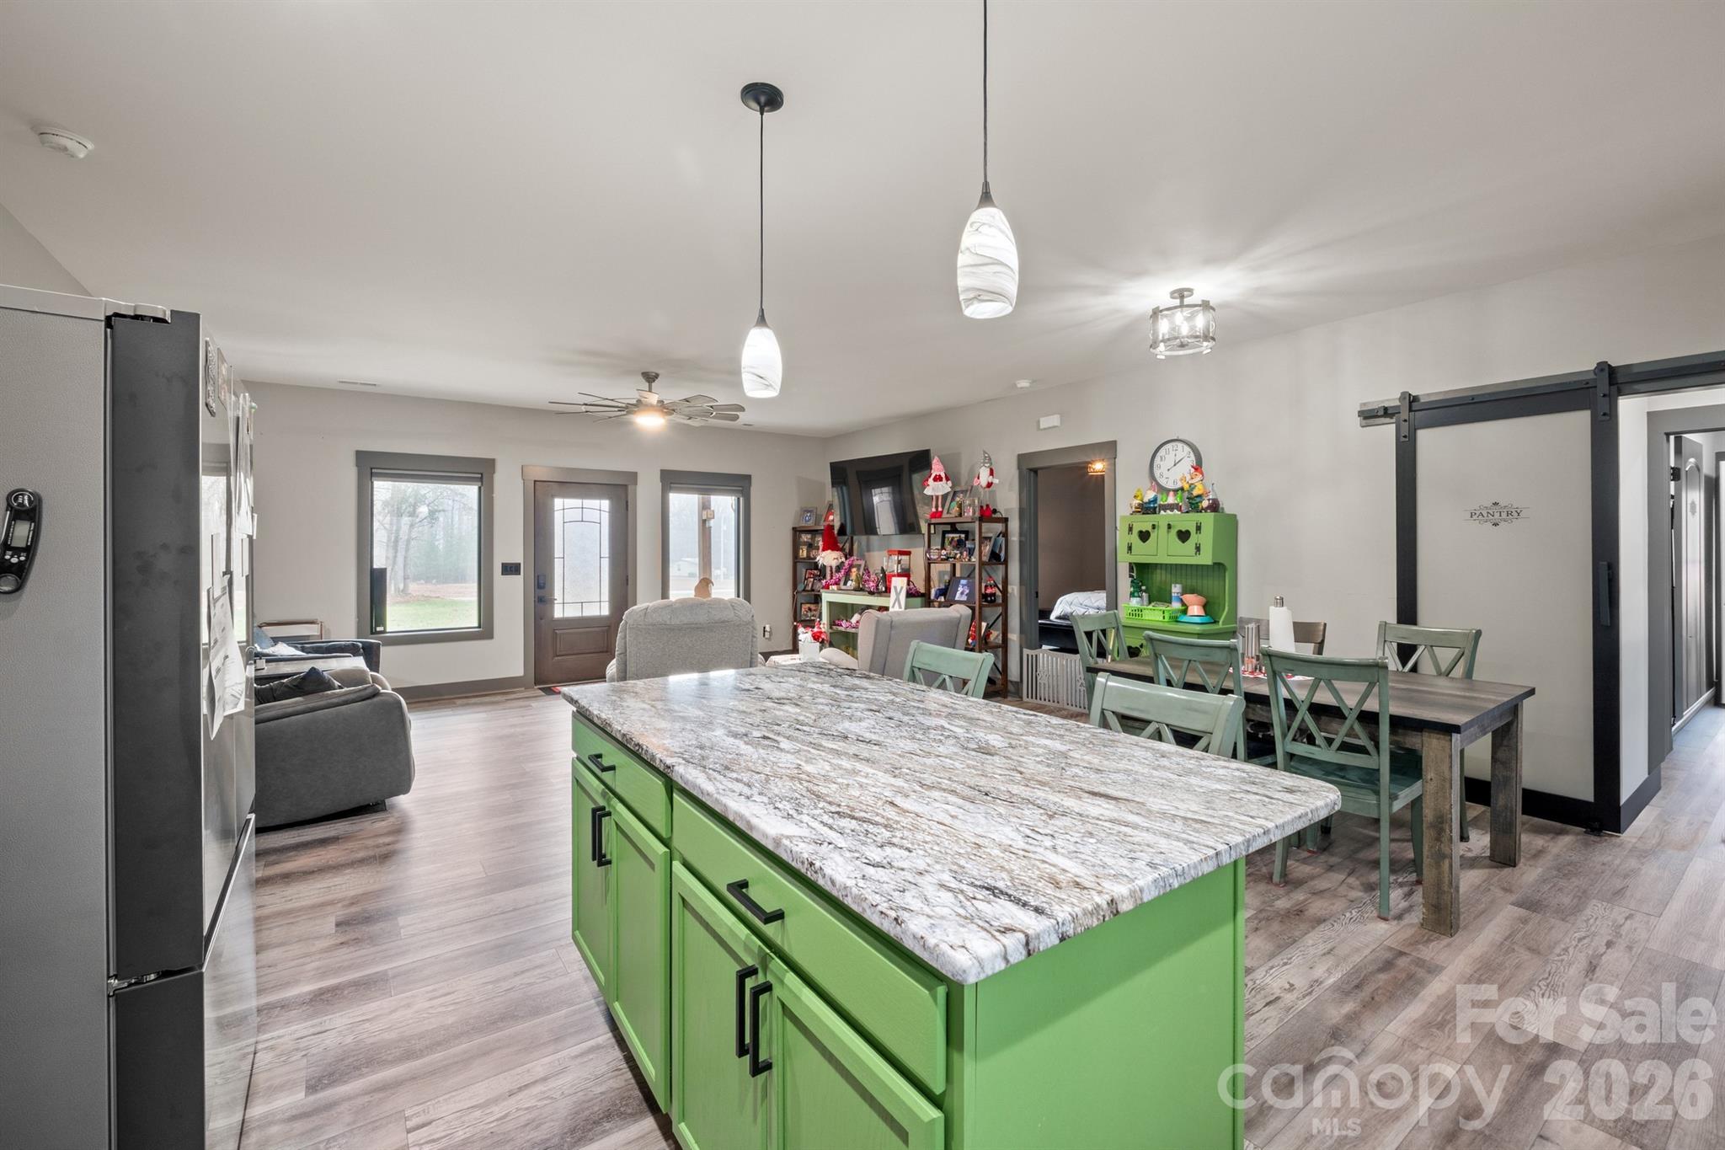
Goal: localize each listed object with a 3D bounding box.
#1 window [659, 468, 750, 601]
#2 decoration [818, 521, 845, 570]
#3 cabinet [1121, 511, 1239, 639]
[{"bbox_3d":[-1.760,-0.289,8.163,1.080,1.745,0.120,-1,2,-34],"label":"window"},{"bbox_3d":[-0.370,-0.244,8.400,0.330,0.760,0.240,1,1,27],"label":"decoration"},{"bbox_3d":[2.155,0.375,5.057,0.470,1.590,0.730,-1,2,-34],"label":"cabinet"}]

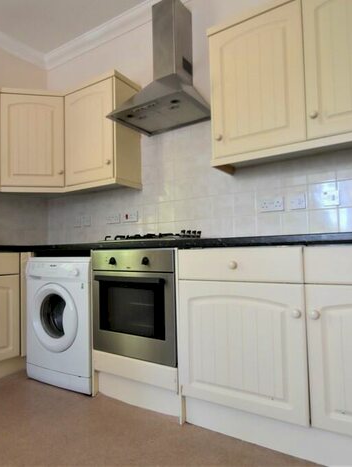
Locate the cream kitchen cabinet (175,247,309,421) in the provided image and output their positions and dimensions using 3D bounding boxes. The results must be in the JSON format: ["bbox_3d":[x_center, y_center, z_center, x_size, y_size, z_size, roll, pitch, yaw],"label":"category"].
[{"bbox_3d":[0.410,0.439,1.525,0.592,0.740,0.580,-3,-5,31],"label":"cream kitchen cabinet"}]

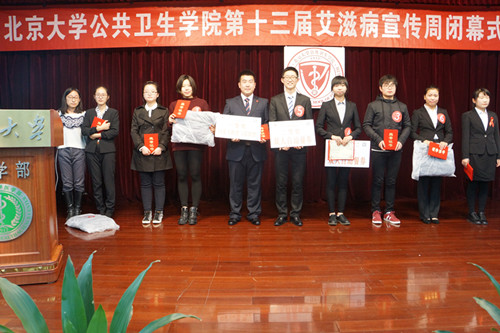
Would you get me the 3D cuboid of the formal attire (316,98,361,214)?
[{"bbox_3d":[1.006,-0.117,4.260,0.516,1.312,0.320,1,4,8],"label":"formal attire"}]

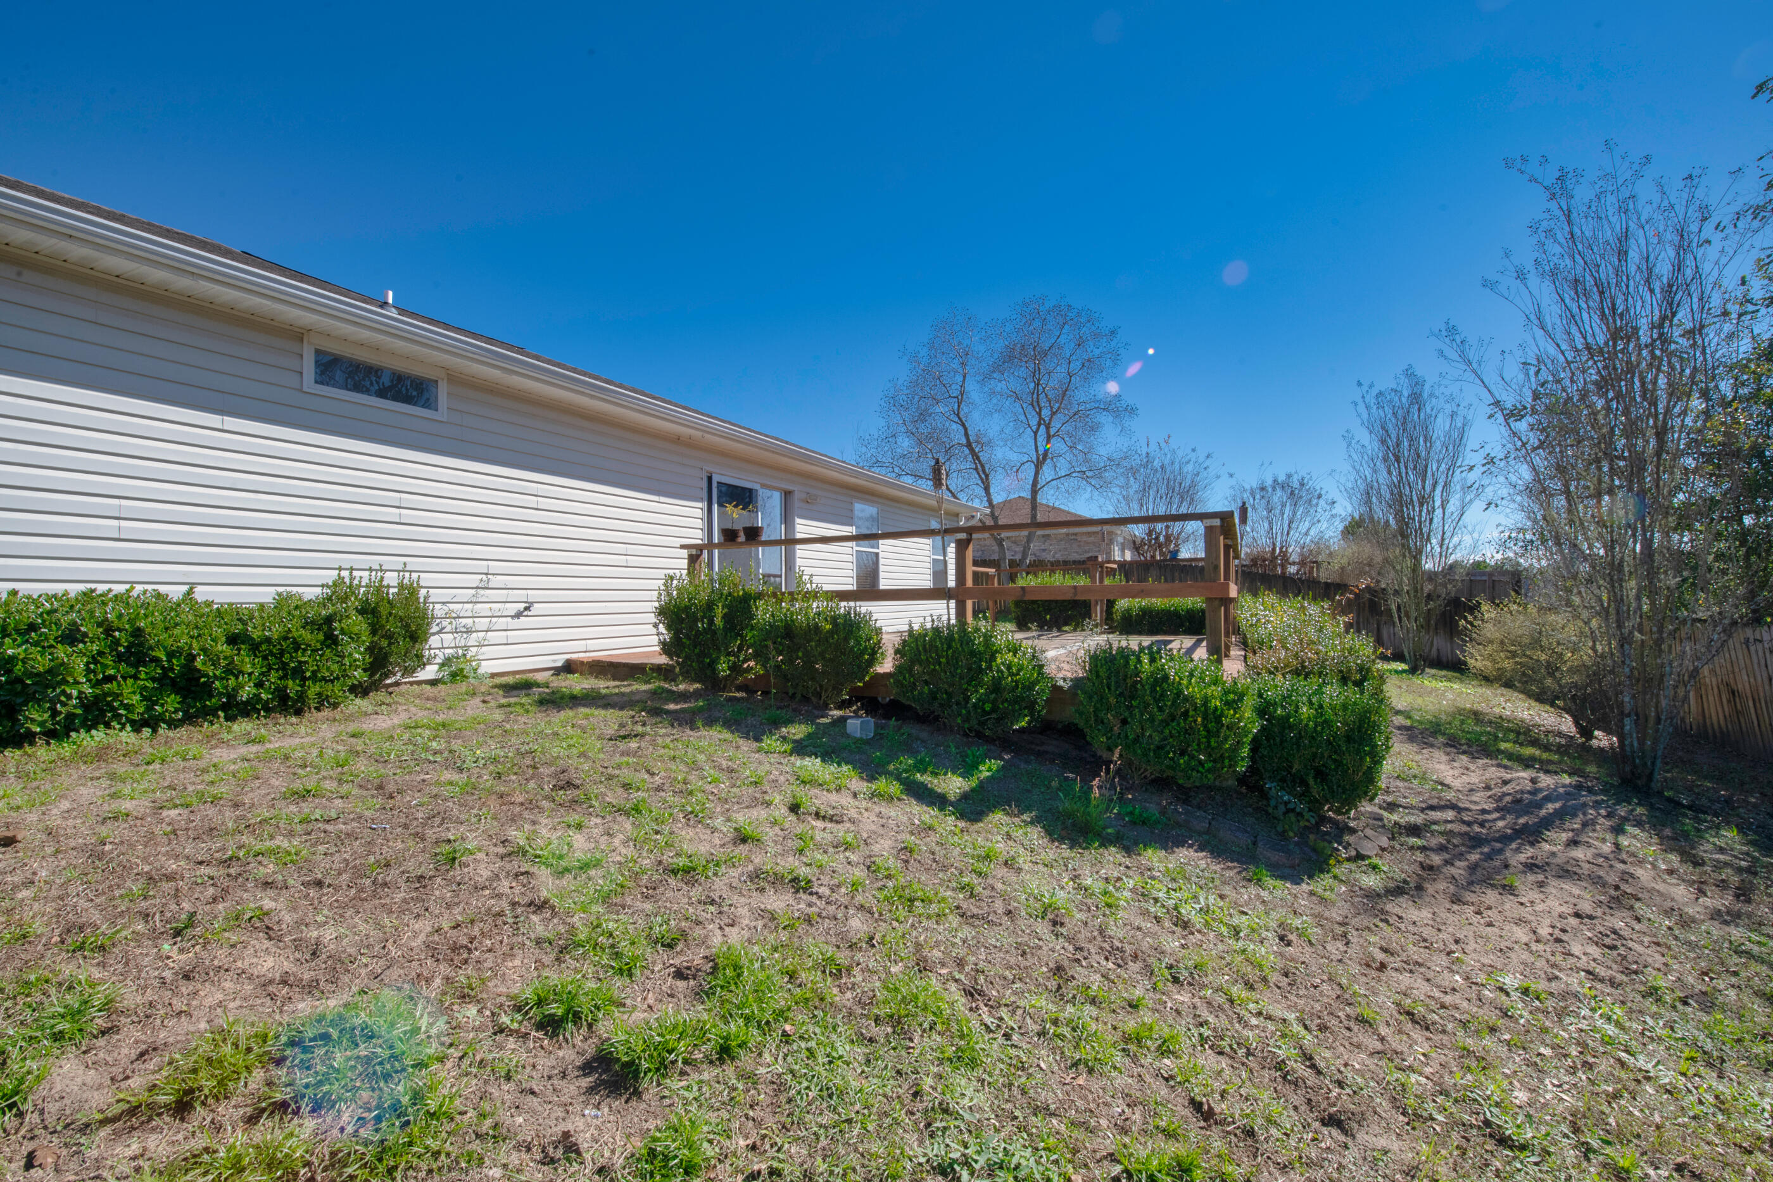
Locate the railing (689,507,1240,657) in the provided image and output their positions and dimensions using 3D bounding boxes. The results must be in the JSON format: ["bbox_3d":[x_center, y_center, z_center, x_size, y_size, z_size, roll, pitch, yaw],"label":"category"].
[{"bbox_3d":[1.330,0.090,7.390,4.370,1.000,5.200,-1,-1,28],"label":"railing"}]

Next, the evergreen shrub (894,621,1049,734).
[{"bbox_3d":[0.475,0.485,3.920,0.870,0.660,0.840,-1,-1,0],"label":"evergreen shrub"}]

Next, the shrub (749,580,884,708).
[{"bbox_3d":[-0.440,0.325,4.380,0.830,0.810,0.820,-1,-1,0],"label":"shrub"}]

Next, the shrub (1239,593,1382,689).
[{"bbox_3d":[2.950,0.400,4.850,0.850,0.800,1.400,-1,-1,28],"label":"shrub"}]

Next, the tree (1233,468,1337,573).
[{"bbox_3d":[15.400,-2.100,26.500,3.700,5.200,3.700,-1,-1,28],"label":"tree"}]

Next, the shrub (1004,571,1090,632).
[{"bbox_3d":[2.620,0.170,11.300,1.400,1.050,1.200,-1,-1,28],"label":"shrub"}]

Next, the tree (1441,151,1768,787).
[{"bbox_3d":[5.800,-0.950,5.750,2.050,5.100,2.050,-1,-1,28],"label":"tree"}]

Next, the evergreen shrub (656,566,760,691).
[{"bbox_3d":[-1.220,0.260,4.800,0.760,0.850,0.760,-1,-1,0],"label":"evergreen shrub"}]

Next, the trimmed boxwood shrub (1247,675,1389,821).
[{"bbox_3d":[2.050,0.750,3.350,0.660,0.700,0.660,-1,-1,28],"label":"trimmed boxwood shrub"}]

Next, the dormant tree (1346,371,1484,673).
[{"bbox_3d":[10.100,-1.360,13.300,2.200,5.900,2.200,-1,-1,28],"label":"dormant tree"}]

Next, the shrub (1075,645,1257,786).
[{"bbox_3d":[1.360,0.610,3.420,0.840,0.680,0.820,-1,-1,28],"label":"shrub"}]

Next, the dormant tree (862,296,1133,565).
[{"bbox_3d":[2.900,-3.200,18.000,6.800,7.900,6.500,-1,-1,28],"label":"dormant tree"}]

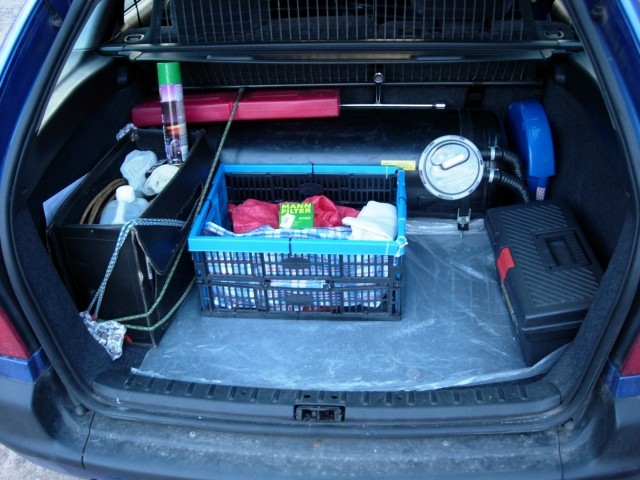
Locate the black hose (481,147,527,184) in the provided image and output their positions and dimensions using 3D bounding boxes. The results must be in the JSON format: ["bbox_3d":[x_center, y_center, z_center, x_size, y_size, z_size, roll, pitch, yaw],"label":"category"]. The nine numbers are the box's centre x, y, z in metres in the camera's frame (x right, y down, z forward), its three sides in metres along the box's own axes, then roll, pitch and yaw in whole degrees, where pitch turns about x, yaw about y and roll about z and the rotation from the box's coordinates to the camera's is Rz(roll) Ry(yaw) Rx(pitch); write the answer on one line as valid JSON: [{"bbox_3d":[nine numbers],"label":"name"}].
[{"bbox_3d":[0.488,-0.196,1.870,0.121,0.101,0.071,-1,34,3],"label":"black hose"}]

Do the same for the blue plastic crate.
[{"bbox_3d":[-0.034,-0.001,1.769,0.485,0.229,0.352,1,35,6],"label":"blue plastic crate"}]

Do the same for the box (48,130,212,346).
[{"bbox_3d":[-0.426,-0.021,1.734,0.202,0.329,0.457,4,35,10],"label":"box"}]

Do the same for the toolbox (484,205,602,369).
[{"bbox_3d":[0.538,0.091,1.666,0.202,0.141,0.429,-7,32,6],"label":"toolbox"}]

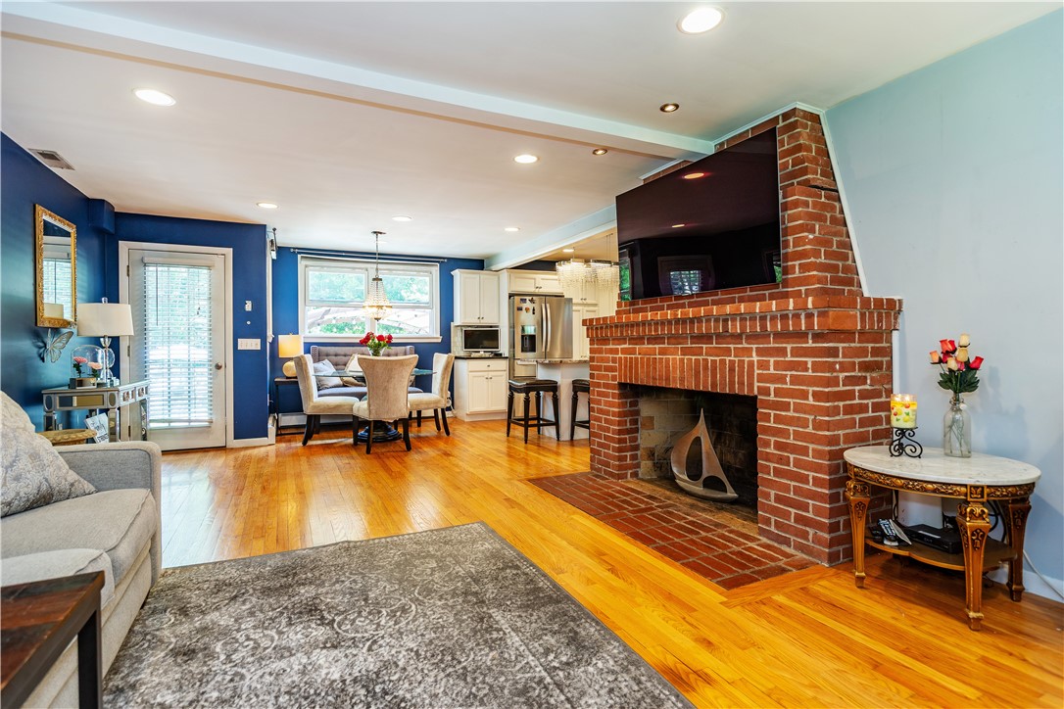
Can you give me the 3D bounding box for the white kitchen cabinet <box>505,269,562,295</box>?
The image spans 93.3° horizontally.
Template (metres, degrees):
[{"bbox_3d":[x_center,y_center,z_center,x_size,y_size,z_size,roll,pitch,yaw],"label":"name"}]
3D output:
[{"bbox_3d":[-0.072,-1.088,7.770,0.947,0.358,0.640,-1,1,-26],"label":"white kitchen cabinet"}]

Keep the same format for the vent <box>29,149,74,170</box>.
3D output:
[{"bbox_3d":[-3.385,-1.360,3.554,0.140,0.020,0.410,-1,1,-26],"label":"vent"}]

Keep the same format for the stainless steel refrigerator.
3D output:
[{"bbox_3d":[0.002,0.049,7.642,0.938,1.787,0.890,-1,1,-26],"label":"stainless steel refrigerator"}]

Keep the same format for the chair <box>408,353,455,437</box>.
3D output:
[{"bbox_3d":[-1.275,0.476,5.940,0.615,0.950,0.570,-1,1,-26],"label":"chair"}]

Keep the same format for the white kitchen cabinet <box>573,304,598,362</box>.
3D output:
[{"bbox_3d":[0.675,0.057,8.154,0.529,1.746,0.610,-1,1,-26],"label":"white kitchen cabinet"}]

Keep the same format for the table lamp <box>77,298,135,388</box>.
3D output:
[{"bbox_3d":[-3.568,-0.110,4.208,0.360,0.725,0.360,-1,1,-26],"label":"table lamp"}]

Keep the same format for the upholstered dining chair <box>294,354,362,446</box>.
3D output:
[{"bbox_3d":[-2.237,0.491,5.553,0.630,0.990,0.500,-1,1,-6],"label":"upholstered dining chair"}]

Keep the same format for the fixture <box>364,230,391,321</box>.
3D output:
[{"bbox_3d":[-1.831,-0.918,5.960,0.330,1.040,0.330,-1,1,-26],"label":"fixture"}]

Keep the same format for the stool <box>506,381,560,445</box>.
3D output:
[{"bbox_3d":[0.011,0.618,5.614,0.420,0.650,0.510,-1,1,-26],"label":"stool"}]

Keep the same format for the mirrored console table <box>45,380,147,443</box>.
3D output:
[{"bbox_3d":[-3.412,0.621,4.003,0.435,0.745,0.920,-1,1,-26],"label":"mirrored console table"}]

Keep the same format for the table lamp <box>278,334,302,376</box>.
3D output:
[{"bbox_3d":[-2.970,0.025,6.206,0.310,0.560,0.310,-1,1,-26],"label":"table lamp"}]

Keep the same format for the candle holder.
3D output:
[{"bbox_3d":[1.550,0.359,2.081,0.135,0.125,0.125,0,1,19],"label":"candle holder"}]

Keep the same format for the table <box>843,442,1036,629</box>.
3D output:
[{"bbox_3d":[1.680,0.717,2.090,0.700,0.550,0.630,-1,1,-26],"label":"table"}]

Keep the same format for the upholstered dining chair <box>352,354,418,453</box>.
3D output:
[{"bbox_3d":[-1.508,0.487,5.152,0.575,0.950,0.630,-1,1,-26],"label":"upholstered dining chair"}]

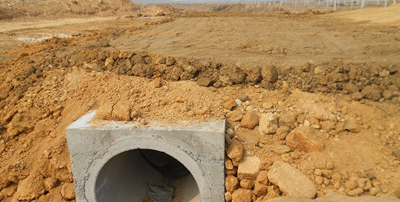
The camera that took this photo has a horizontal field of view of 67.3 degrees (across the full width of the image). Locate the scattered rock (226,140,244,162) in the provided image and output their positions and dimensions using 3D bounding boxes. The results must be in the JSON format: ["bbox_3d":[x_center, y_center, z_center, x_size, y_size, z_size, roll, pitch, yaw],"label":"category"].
[{"bbox_3d":[0.381,0.531,3.220,0.190,0.210,0.190,0,18,0],"label":"scattered rock"}]

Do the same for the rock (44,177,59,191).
[{"bbox_3d":[-1.671,0.940,3.380,0.160,0.150,0.150,0,18,0],"label":"rock"}]

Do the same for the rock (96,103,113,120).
[{"bbox_3d":[-1.087,0.119,3.420,0.180,0.130,0.170,0,18,0],"label":"rock"}]

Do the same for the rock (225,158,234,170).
[{"bbox_3d":[0.325,0.707,3.370,0.120,0.110,0.120,0,18,0],"label":"rock"}]

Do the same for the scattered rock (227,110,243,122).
[{"bbox_3d":[0.408,0.171,3.550,0.180,0.110,0.150,0,18,0],"label":"scattered rock"}]

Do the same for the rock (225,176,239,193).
[{"bbox_3d":[0.336,0.889,3.200,0.150,0.180,0.160,0,18,0],"label":"rock"}]

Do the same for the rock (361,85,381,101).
[{"bbox_3d":[2.255,-0.099,3.950,0.270,0.200,0.220,0,18,0],"label":"rock"}]

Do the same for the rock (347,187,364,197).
[{"bbox_3d":[1.667,0.981,3.220,0.185,0.090,0.115,0,18,0],"label":"rock"}]

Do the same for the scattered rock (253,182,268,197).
[{"bbox_3d":[0.676,0.984,3.330,0.170,0.140,0.150,0,18,0],"label":"scattered rock"}]

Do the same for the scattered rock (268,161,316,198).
[{"bbox_3d":[1.001,0.849,3.250,0.500,0.310,0.300,8,20,24],"label":"scattered rock"}]

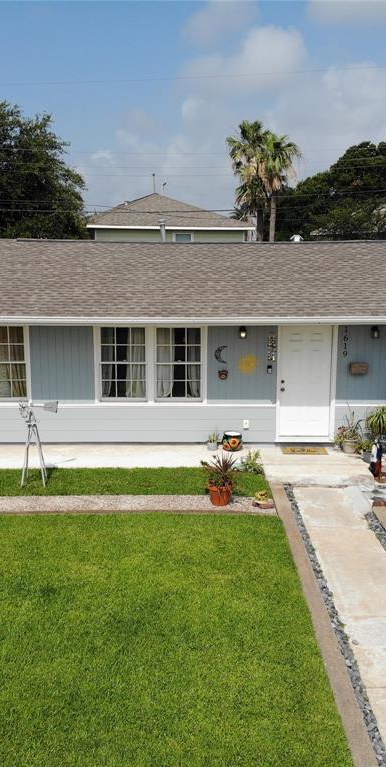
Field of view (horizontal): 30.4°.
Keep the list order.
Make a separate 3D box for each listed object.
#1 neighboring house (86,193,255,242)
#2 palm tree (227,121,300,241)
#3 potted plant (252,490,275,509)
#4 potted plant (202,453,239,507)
[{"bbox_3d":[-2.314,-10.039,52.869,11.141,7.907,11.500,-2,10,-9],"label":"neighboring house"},{"bbox_3d":[3.916,-9.113,40.048,4.008,10.701,3.800,0,10,0],"label":"palm tree"},{"bbox_3d":[1.018,1.638,10.220,0.330,0.220,0.300,0,10,0],"label":"potted plant"},{"bbox_3d":[0.399,1.369,10.211,0.520,0.750,0.500,0,10,0],"label":"potted plant"}]

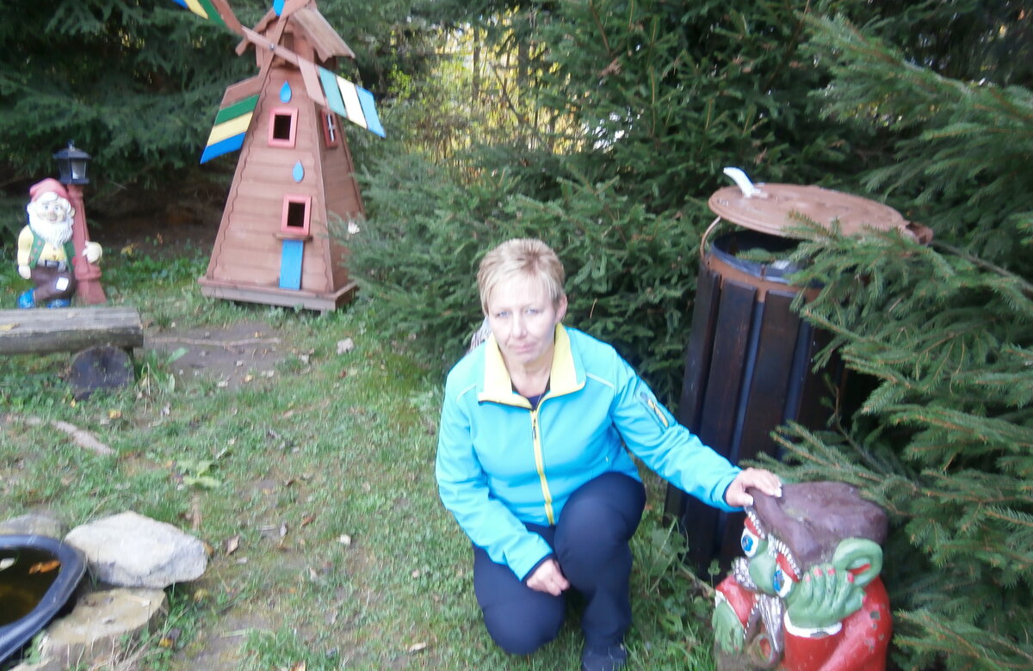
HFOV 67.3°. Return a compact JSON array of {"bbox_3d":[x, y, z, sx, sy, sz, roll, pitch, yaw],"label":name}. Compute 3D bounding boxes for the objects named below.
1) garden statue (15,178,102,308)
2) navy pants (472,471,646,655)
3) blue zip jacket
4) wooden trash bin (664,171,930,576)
[{"bbox_3d":[-2.236,-0.457,3.799,0.380,0.640,0.300,-8,24,-23],"label":"garden statue"},{"bbox_3d":[0.098,0.424,1.938,0.400,0.500,0.540,3,22,2],"label":"navy pants"},{"bbox_3d":[0.141,0.218,1.811,0.630,0.570,0.460,2,22,0],"label":"blue zip jacket"},{"bbox_3d":[0.691,0.113,2.100,0.470,1.010,0.470,2,22,0],"label":"wooden trash bin"}]

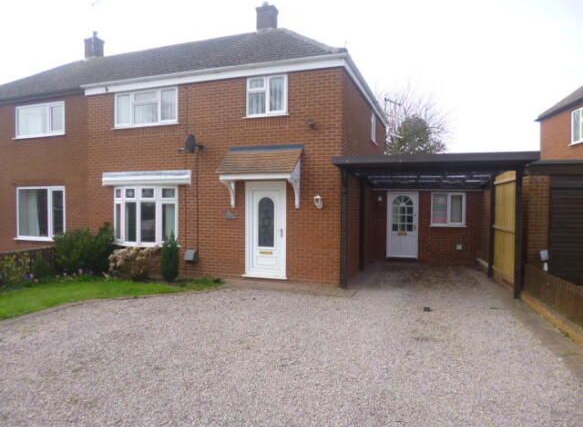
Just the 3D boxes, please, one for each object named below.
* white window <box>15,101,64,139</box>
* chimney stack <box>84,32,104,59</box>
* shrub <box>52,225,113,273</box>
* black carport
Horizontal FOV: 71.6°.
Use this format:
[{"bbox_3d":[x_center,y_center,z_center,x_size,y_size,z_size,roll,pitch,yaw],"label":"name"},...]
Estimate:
[{"bbox_3d":[-7.146,-2.631,11.495,1.900,0.920,0.100,1,2,20],"label":"white window"},{"bbox_3d":[-7.439,-6.322,15.281,0.500,1.130,0.500,0,-1,18],"label":"chimney stack"},{"bbox_3d":[-5.235,0.923,10.219,1.420,1.200,1.120,1,2,20],"label":"shrub"},{"bbox_3d":[3.350,0.215,9.988,3.700,2.650,5.000,0,-1,18],"label":"black carport"}]

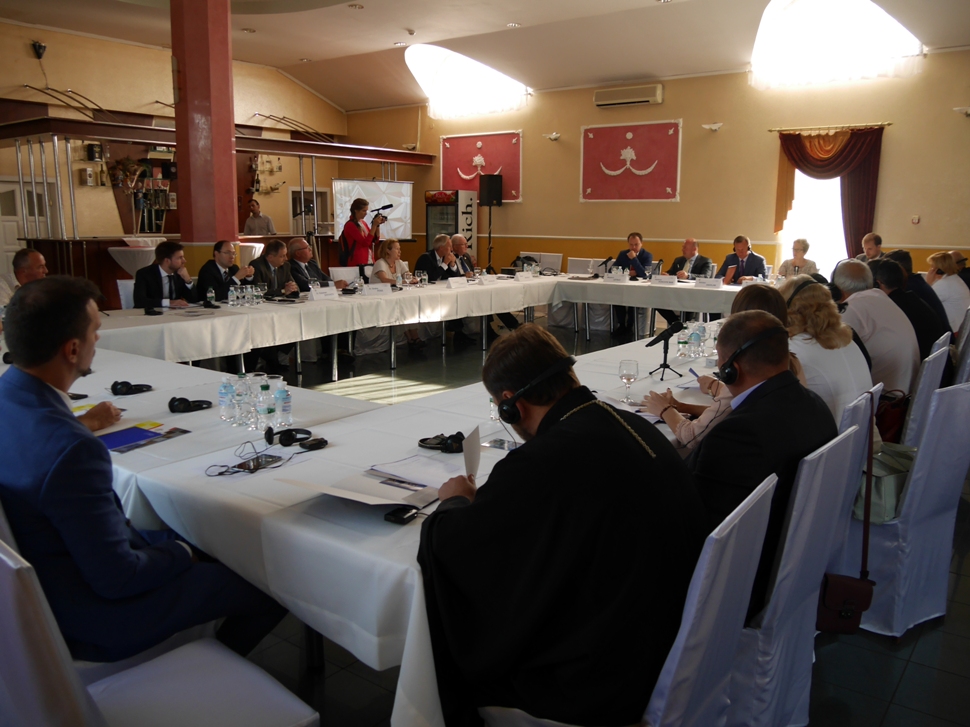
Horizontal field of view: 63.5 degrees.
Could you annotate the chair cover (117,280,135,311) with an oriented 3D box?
[{"bbox_3d":[-2.817,-0.263,6.823,0.520,0.931,0.460,9,14,37],"label":"chair cover"}]

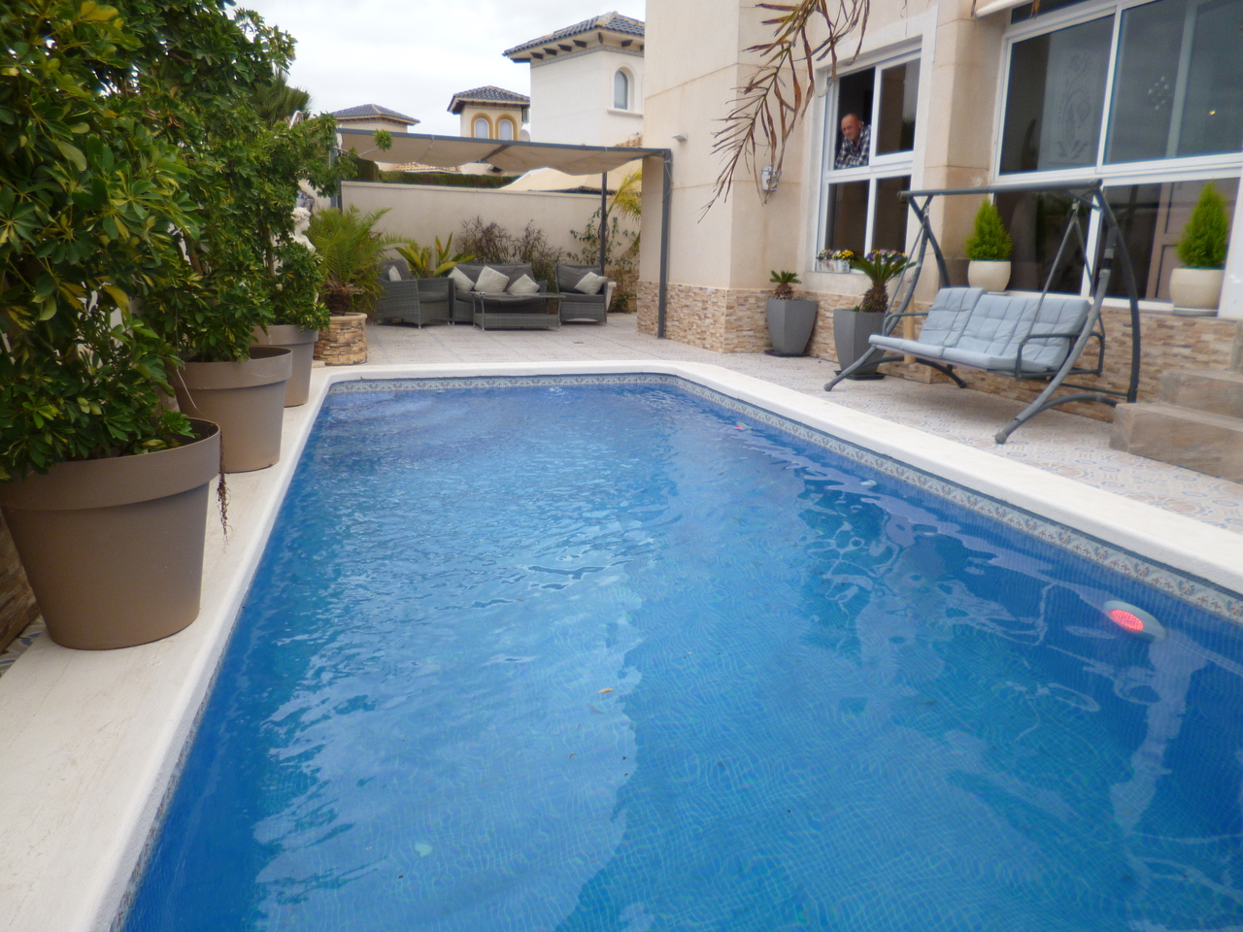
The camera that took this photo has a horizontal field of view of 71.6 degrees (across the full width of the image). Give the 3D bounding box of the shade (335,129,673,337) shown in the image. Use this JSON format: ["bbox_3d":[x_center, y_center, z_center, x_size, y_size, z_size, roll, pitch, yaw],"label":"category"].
[{"bbox_3d":[-1.740,-3.007,11.630,3.986,2.302,3.067,-3,14,-17],"label":"shade"}]

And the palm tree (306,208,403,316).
[{"bbox_3d":[-2.443,-1.796,7.598,1.000,0.943,1.000,-3,14,-17],"label":"palm tree"}]

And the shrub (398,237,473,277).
[{"bbox_3d":[-2.999,-3.344,13.900,1.250,0.800,1.000,-3,14,-17],"label":"shrub"}]

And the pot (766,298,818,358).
[{"bbox_3d":[1.830,-1.515,9.320,0.430,0.582,0.430,-3,14,-18],"label":"pot"}]

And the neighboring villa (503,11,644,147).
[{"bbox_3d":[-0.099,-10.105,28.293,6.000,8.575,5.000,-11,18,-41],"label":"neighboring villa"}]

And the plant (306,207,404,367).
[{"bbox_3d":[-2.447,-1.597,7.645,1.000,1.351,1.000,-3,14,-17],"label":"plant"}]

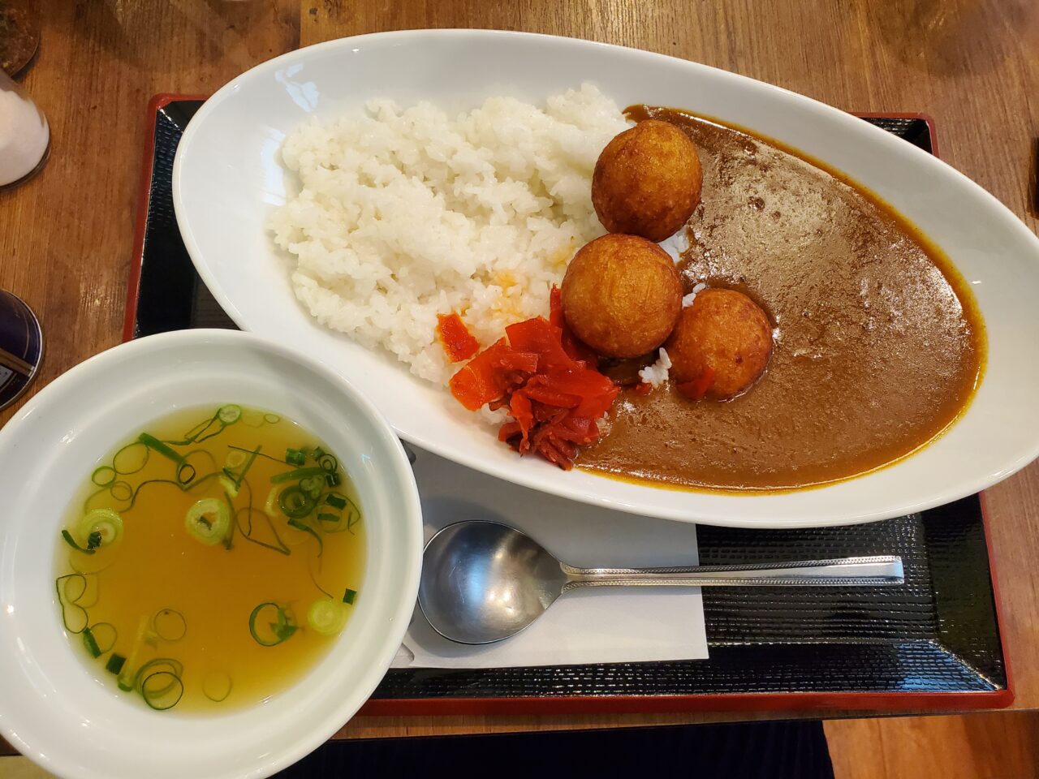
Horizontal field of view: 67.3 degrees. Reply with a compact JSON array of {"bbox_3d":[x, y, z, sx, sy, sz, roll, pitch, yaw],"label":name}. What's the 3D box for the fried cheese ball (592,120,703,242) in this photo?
[{"bbox_3d":[0.048,-0.078,0.293,0.042,0.042,0.043,1,77,-3],"label":"fried cheese ball"}]

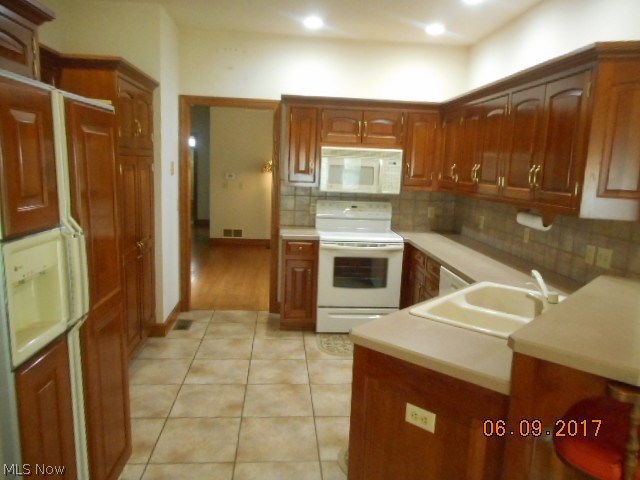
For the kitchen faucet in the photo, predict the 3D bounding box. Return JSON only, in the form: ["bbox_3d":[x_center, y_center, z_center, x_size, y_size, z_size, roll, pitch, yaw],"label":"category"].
[{"bbox_3d":[0.962,0.224,1.975,0.180,0.190,0.090,9,11,41],"label":"kitchen faucet"}]

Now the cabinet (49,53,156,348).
[{"bbox_3d":[-1.635,-0.152,3.384,0.620,2.130,0.870,1,8,-5],"label":"cabinet"}]

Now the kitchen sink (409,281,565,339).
[{"bbox_3d":[0.856,0.388,2.084,0.560,0.200,0.835,9,11,41],"label":"kitchen sink"}]

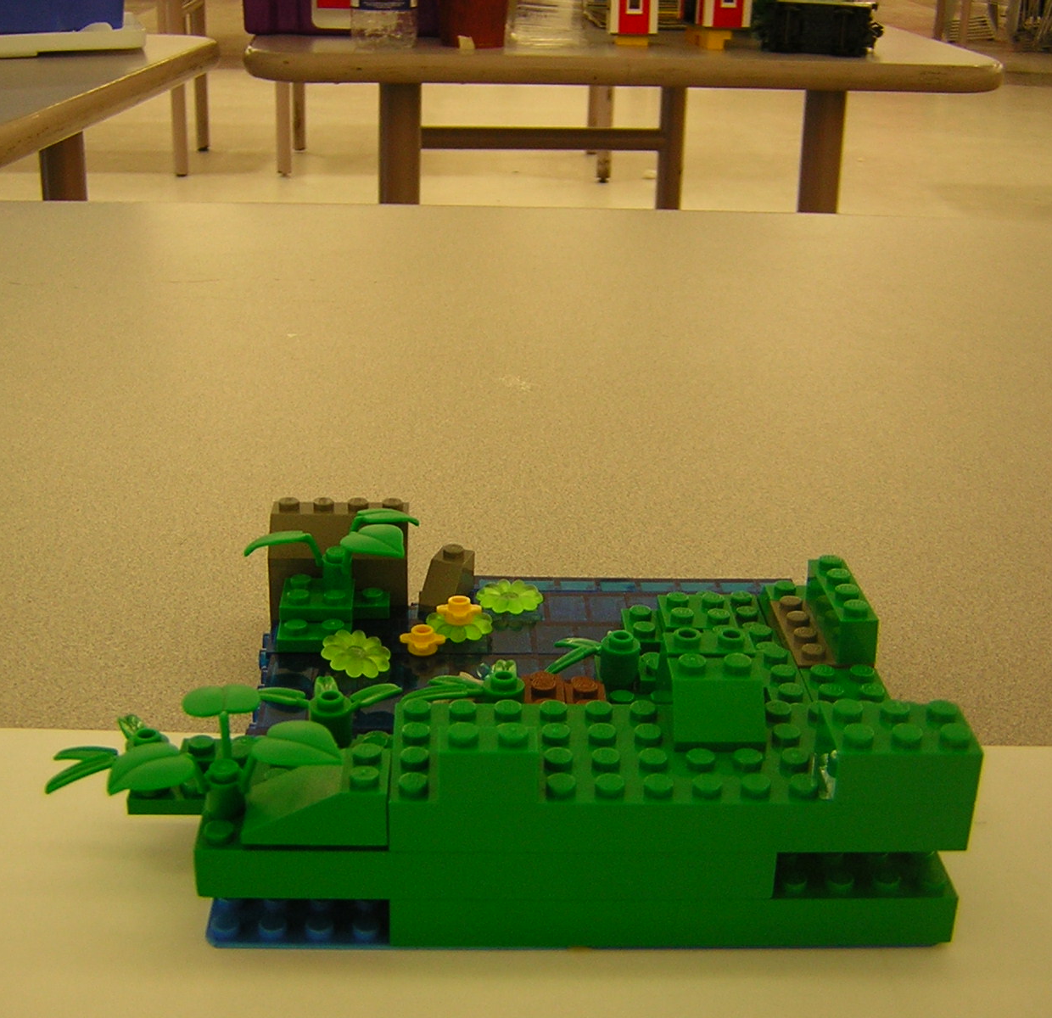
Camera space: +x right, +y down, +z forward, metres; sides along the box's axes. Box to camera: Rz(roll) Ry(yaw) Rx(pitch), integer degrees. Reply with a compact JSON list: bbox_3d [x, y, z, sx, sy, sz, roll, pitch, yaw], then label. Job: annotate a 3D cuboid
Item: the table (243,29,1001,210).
[{"bbox_3d":[0.031,-0.311,2.167,0.762,0.740,1.220,-1,23,-7],"label":"table"}]

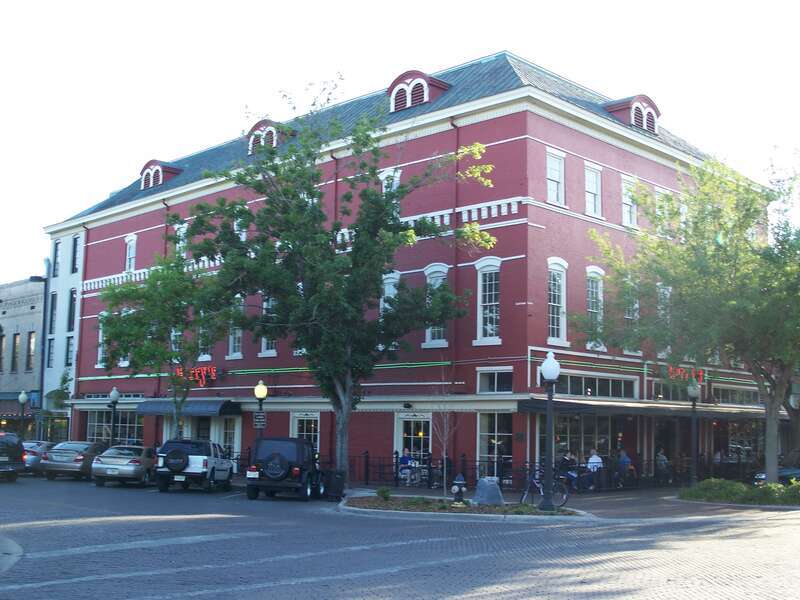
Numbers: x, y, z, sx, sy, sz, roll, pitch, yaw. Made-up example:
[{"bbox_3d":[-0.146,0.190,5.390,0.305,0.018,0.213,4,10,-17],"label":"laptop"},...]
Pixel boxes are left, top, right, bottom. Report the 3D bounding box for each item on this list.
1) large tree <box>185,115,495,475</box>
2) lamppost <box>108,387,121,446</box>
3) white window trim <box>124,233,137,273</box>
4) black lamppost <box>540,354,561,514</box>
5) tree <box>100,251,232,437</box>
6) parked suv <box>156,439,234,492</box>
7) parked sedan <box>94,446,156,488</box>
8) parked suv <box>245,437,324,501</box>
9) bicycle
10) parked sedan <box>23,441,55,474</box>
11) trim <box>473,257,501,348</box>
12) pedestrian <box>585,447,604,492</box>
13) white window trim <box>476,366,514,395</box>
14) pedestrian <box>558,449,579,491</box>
[{"bbox_3d":[-2.005,0.015,32.930,9.300,12.200,8.300,1,-7,-4],"label":"large tree"},{"bbox_3d":[-13.191,5.897,45.620,0.450,3.750,0.450,1,-7,0],"label":"lamppost"},{"bbox_3d":[-14.212,-2.466,52.280,1.300,2.080,0.200,-6,-11,45],"label":"white window trim"},{"bbox_3d":[3.639,3.177,24.143,0.460,3.780,0.460,1,-7,0],"label":"black lamppost"},{"bbox_3d":[-9.118,2.539,39.313,5.000,8.800,5.000,-6,-11,45],"label":"tree"},{"bbox_3d":[-7.026,5.686,34.682,1.730,1.700,4.200,1,-7,2],"label":"parked suv"},{"bbox_3d":[-9.501,5.953,35.884,1.780,1.420,4.720,0,-7,4],"label":"parked sedan"},{"bbox_3d":[-3.490,5.128,30.434,1.720,1.800,3.850,0,-7,5],"label":"parked suv"},{"bbox_3d":[3.701,4.752,25.541,1.680,1.040,0.550,-6,-10,42],"label":"bicycle"},{"bbox_3d":[-15.570,6.817,43.367,1.770,1.430,4.650,1,-7,4],"label":"parked sedan"},{"bbox_3d":[2.998,0.060,33.897,0.220,3.027,1.306,8,-10,-44],"label":"trim"},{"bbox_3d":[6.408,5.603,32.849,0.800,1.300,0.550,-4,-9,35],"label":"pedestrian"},{"bbox_3d":[3.181,2.708,33.355,0.160,0.920,1.620,8,-10,-44],"label":"white window trim"},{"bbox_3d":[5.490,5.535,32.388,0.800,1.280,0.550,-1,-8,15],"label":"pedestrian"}]

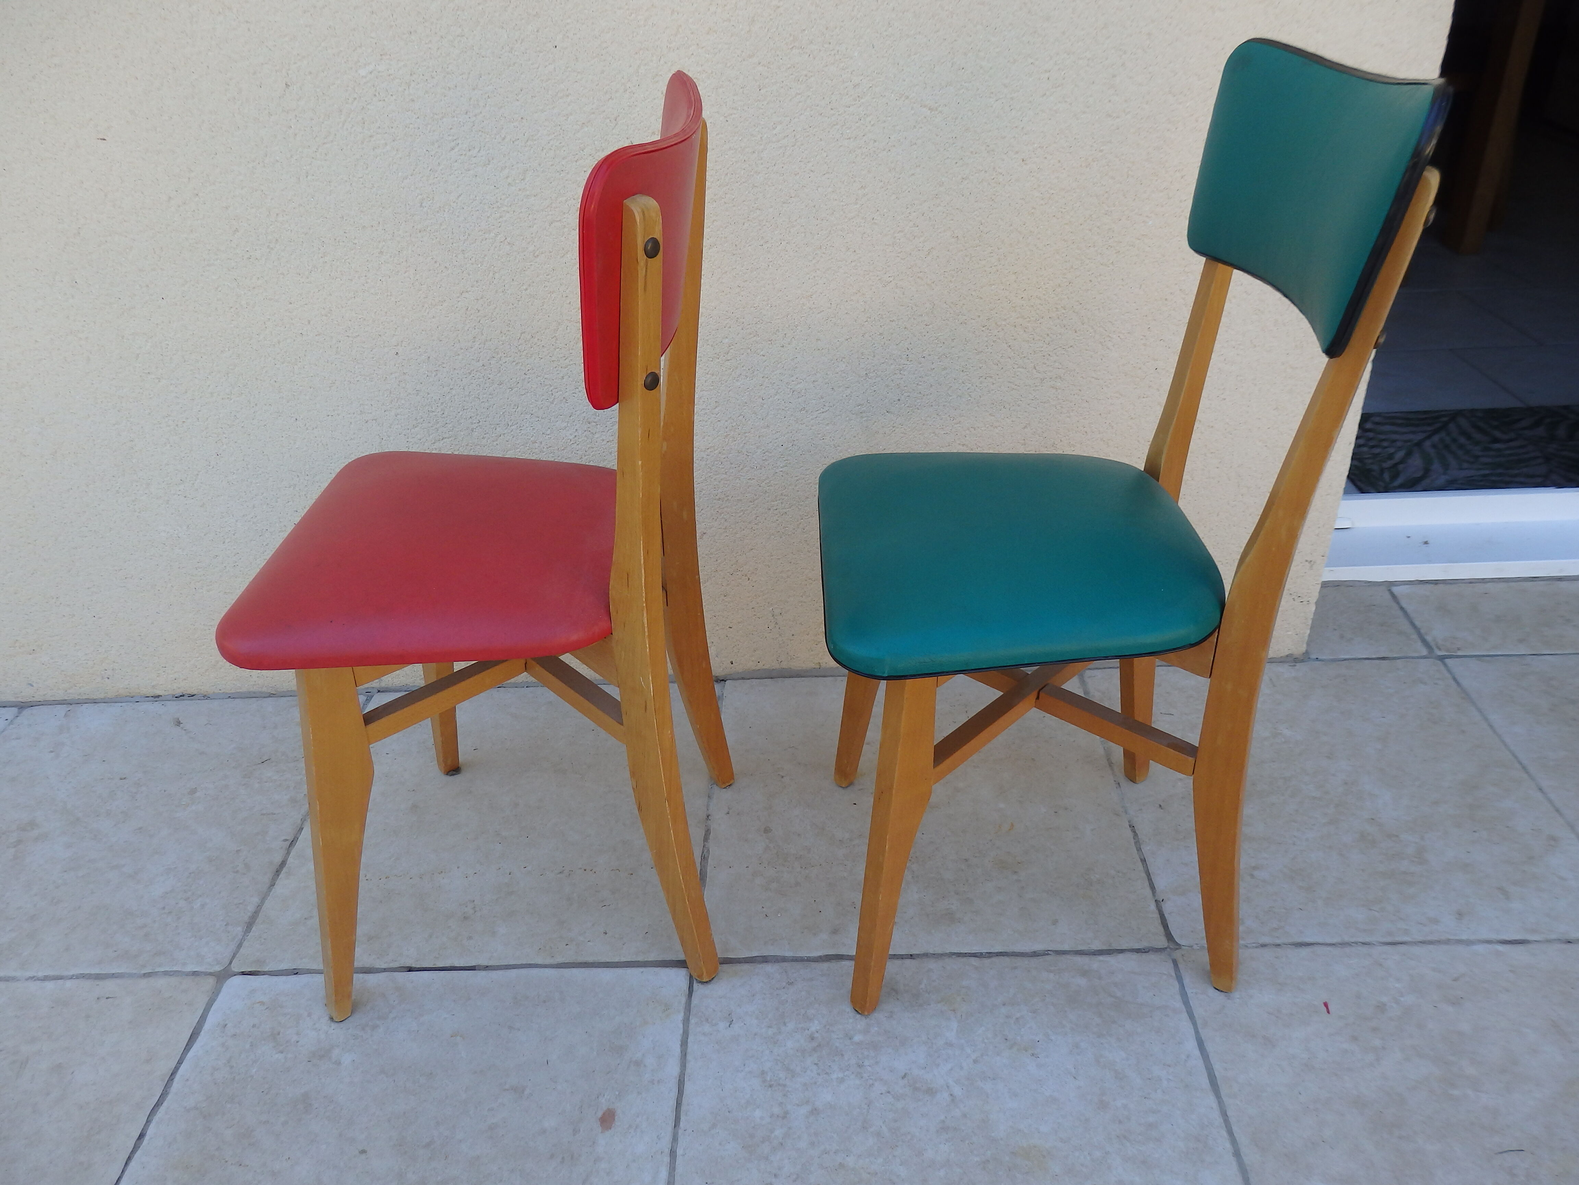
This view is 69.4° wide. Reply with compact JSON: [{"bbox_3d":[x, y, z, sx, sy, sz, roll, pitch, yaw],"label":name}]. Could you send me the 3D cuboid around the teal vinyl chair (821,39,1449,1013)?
[{"bbox_3d":[0.239,-0.034,1.062,0.428,0.832,0.402,-3,31,1],"label":"teal vinyl chair"}]

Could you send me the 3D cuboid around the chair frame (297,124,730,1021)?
[{"bbox_3d":[-0.270,-0.007,1.109,0.421,0.783,0.386,-1,31,3],"label":"chair frame"}]

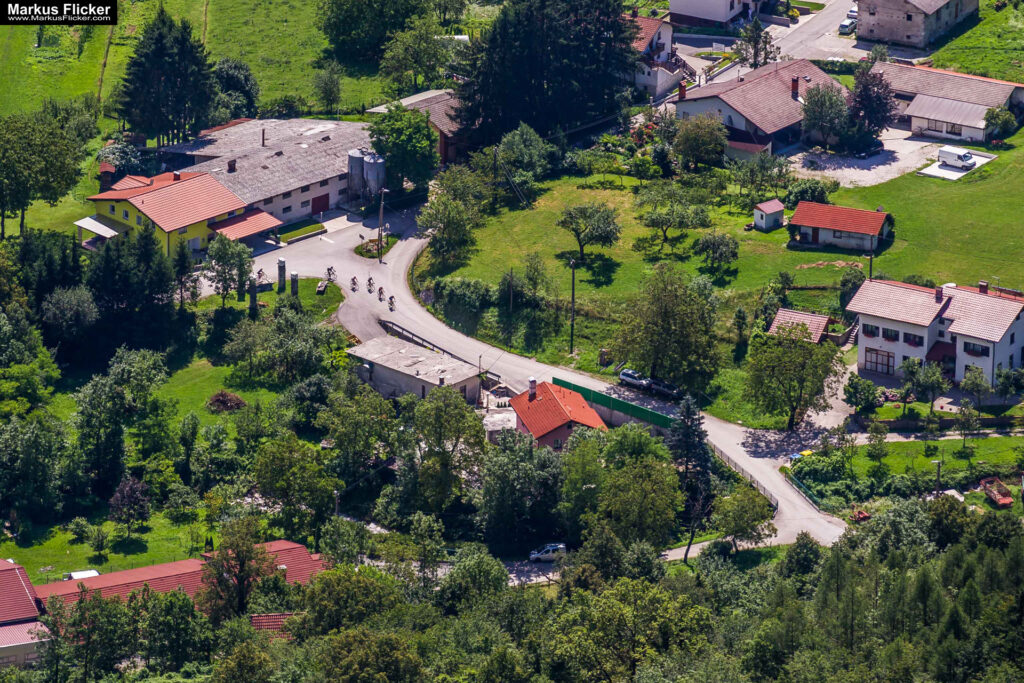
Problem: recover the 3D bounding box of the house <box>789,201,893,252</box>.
[{"bbox_3d":[39.308,-14.210,679.404,11.000,3.900,6.500,8,24,19],"label":"house"}]

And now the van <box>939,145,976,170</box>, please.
[{"bbox_3d":[55.515,-22.957,709.113,4.800,1.970,1.880,16,27,33],"label":"van"}]

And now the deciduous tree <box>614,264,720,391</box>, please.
[{"bbox_3d":[17.751,-1.729,644.667,11.699,14.100,11.699,1,23,0],"label":"deciduous tree"}]

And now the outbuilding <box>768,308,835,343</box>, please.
[{"bbox_3d":[33.655,-1.291,659.393,6.300,4.100,6.700,9,24,22],"label":"outbuilding"}]

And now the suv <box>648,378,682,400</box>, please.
[{"bbox_3d":[17.565,5.418,648.908,4.100,1.600,1.750,17,28,36],"label":"suv"}]

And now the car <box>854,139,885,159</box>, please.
[{"bbox_3d":[44.806,-24.496,713.039,1.800,1.620,4.400,20,30,39],"label":"car"}]

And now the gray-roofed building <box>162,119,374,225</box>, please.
[{"bbox_3d":[-31.963,-21.745,709.202,25.708,6.900,21.852,-19,30,-37],"label":"gray-roofed building"}]

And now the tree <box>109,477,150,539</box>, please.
[{"bbox_3d":[-42.328,18.402,628.143,4.648,7.280,4.648,0,23,0],"label":"tree"}]

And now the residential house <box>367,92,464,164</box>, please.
[{"bbox_3d":[-8.944,-28.163,717.565,10.500,5.900,15.500,-18,28,-38],"label":"residential house"}]

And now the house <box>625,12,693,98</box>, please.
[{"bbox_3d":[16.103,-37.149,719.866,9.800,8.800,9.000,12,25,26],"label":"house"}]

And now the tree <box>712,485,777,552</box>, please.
[{"bbox_3d":[25.335,19.389,617.760,6.756,7.510,6.756,1,23,0],"label":"tree"}]

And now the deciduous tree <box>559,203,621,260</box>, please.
[{"bbox_3d":[9.056,-12.946,676.703,7.300,6.600,7.000,0,22,0],"label":"deciduous tree"}]

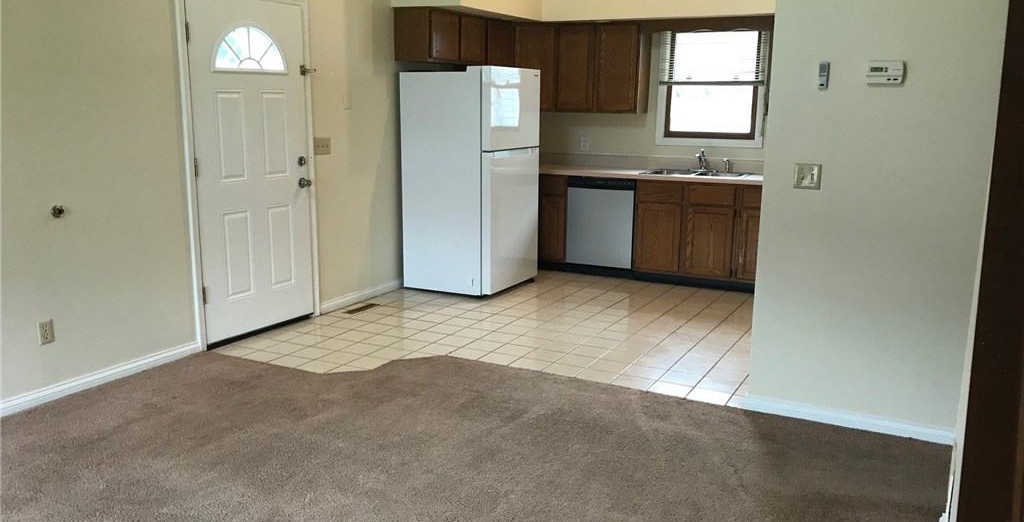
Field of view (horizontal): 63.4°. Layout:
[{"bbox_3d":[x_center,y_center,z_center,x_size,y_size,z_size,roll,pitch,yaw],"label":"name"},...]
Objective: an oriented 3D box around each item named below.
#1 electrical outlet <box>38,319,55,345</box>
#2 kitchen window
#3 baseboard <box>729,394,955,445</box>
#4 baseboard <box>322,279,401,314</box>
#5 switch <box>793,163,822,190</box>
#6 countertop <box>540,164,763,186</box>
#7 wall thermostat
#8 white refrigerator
[{"bbox_3d":[-2.244,0.345,3.997,0.012,0.114,0.071,6,13,28],"label":"electrical outlet"},{"bbox_3d":[1.643,-1.454,6.837,0.899,1.017,0.100,6,13,28],"label":"kitchen window"},{"bbox_3d":[1.526,0.721,3.783,0.882,0.080,0.014,6,13,28],"label":"baseboard"},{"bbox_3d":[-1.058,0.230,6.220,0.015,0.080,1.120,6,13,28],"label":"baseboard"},{"bbox_3d":[1.318,-0.376,3.686,0.115,0.115,0.010,6,13,28],"label":"switch"},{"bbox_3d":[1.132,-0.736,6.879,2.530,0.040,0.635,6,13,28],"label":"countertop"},{"bbox_3d":[1.560,-0.785,3.463,0.144,0.090,0.030,6,13,28],"label":"wall thermostat"},{"bbox_3d":[-0.320,-0.645,6.530,0.780,1.687,0.785,6,13,28],"label":"white refrigerator"}]

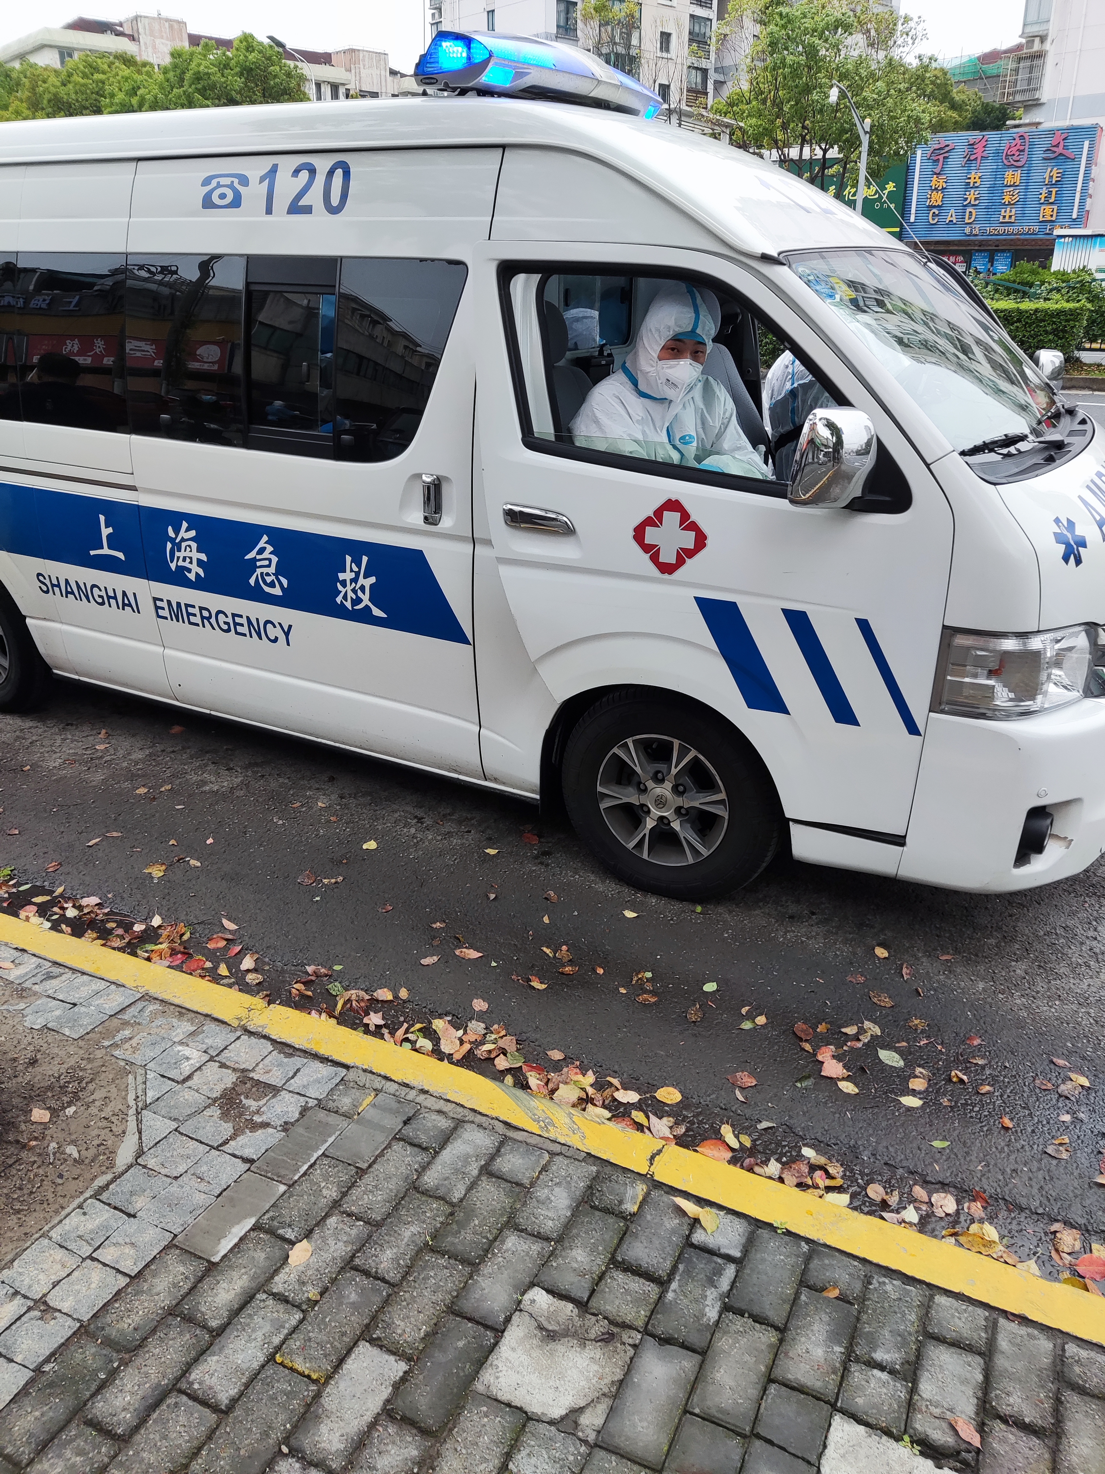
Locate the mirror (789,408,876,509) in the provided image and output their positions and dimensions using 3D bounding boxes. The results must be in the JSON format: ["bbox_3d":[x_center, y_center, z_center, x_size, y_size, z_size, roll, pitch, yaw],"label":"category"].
[{"bbox_3d":[0.632,-0.632,2.396,0.180,0.235,0.115,-21,32,-38],"label":"mirror"}]

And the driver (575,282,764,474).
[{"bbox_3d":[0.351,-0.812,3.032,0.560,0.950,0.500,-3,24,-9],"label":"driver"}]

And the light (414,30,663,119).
[{"bbox_3d":[0.047,-2.087,3.382,0.335,0.175,1.260,13,27,25],"label":"light"}]

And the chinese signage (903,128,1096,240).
[{"bbox_3d":[8.007,-10.005,19.300,3.206,1.743,0.180,15,28,30],"label":"chinese signage"}]

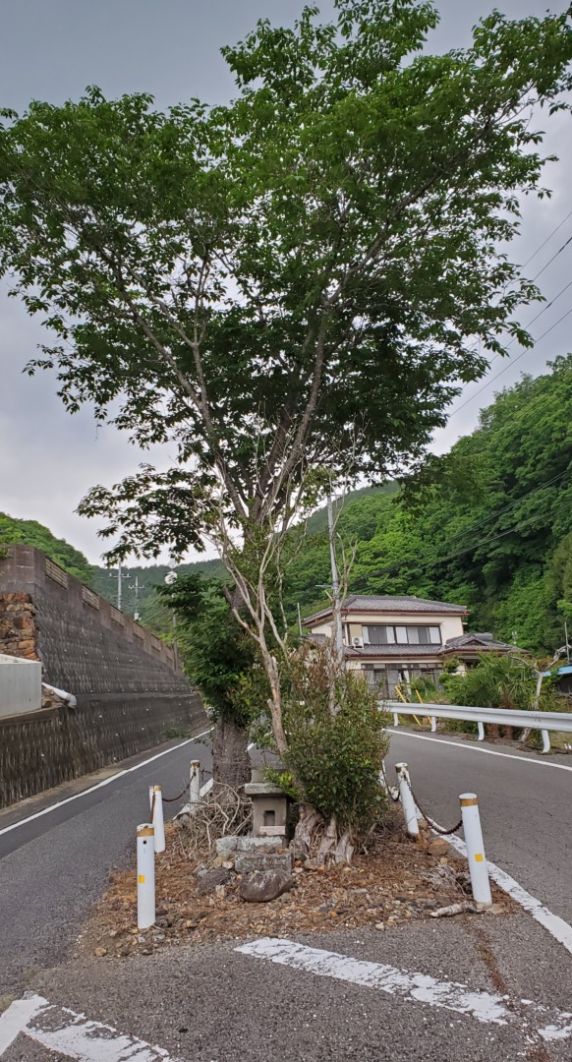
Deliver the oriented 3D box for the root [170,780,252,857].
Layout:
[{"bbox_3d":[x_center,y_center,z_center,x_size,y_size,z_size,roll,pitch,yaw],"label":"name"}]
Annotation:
[{"bbox_3d":[-0.744,2.941,8.100,0.800,0.620,0.700,-3,-13,-6],"label":"root"}]

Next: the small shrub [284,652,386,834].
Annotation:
[{"bbox_3d":[0.430,1.890,7.050,0.880,1.500,0.850,-5,-13,2],"label":"small shrub"}]

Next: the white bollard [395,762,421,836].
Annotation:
[{"bbox_3d":[1.302,2.845,8.479,0.117,0.705,0.117,-10,-13,5],"label":"white bollard"}]

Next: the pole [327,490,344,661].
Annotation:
[{"bbox_3d":[2.402,3.154,38.197,0.300,10.630,0.300,-4,-13,3],"label":"pole"}]

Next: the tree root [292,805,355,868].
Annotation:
[{"bbox_3d":[0.325,2.614,6.850,0.540,0.480,0.450,-5,-13,1],"label":"tree root"}]

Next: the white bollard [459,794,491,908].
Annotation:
[{"bbox_3d":[1.280,2.149,5.377,0.117,0.681,0.117,-7,-13,10],"label":"white bollard"}]

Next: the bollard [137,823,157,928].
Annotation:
[{"bbox_3d":[-0.932,2.296,5.320,0.117,0.622,0.117,-1,-13,-10],"label":"bollard"}]

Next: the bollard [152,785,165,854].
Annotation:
[{"bbox_3d":[-1.362,3.075,8.522,0.117,0.641,0.117,-4,-13,-11],"label":"bollard"}]

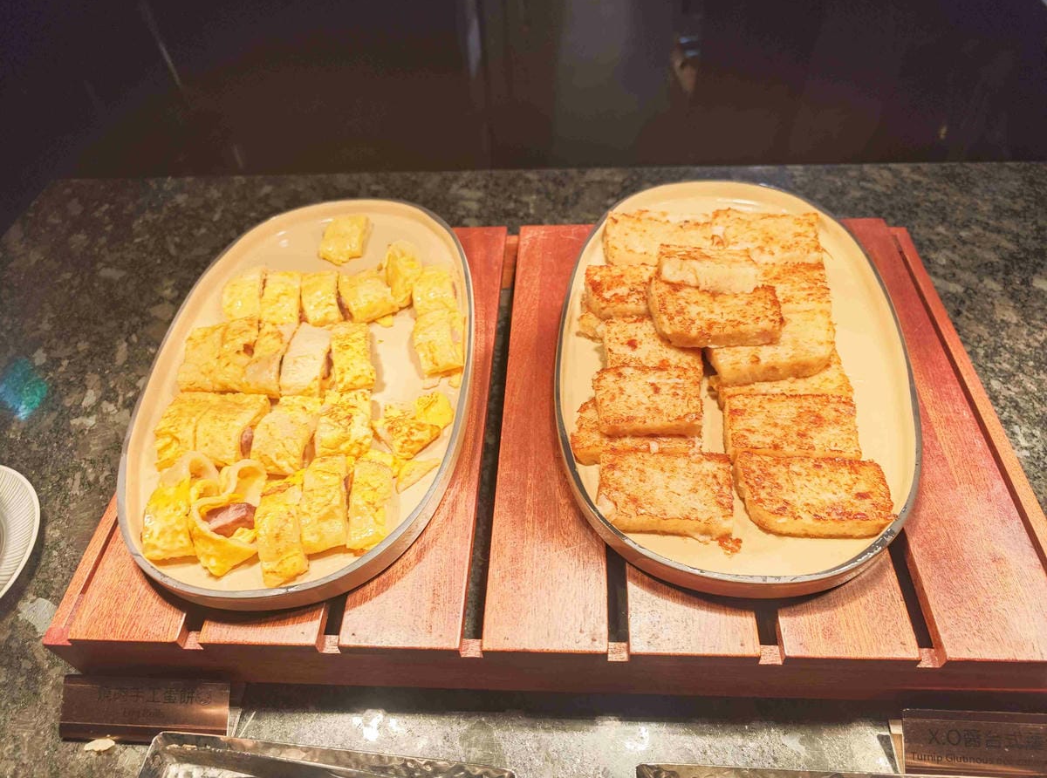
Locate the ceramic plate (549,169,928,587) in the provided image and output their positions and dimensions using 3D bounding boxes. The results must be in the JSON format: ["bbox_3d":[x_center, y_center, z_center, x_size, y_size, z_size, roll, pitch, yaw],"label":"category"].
[{"bbox_3d":[0.138,-0.028,0.476,0.227,0.026,0.353,4,51,9],"label":"ceramic plate"}]

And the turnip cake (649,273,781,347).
[{"bbox_3d":[0.126,-0.051,0.460,0.078,0.017,0.043,-2,50,3],"label":"turnip cake"}]

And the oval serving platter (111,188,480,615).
[{"bbox_3d":[-0.147,-0.018,0.494,0.227,0.026,0.357,-5,50,1],"label":"oval serving platter"}]

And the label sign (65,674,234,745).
[{"bbox_3d":[-0.227,0.194,0.420,0.106,0.021,0.034,0,50,5],"label":"label sign"}]

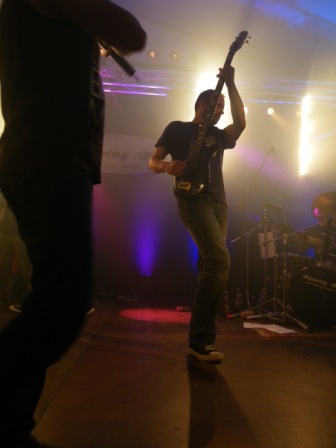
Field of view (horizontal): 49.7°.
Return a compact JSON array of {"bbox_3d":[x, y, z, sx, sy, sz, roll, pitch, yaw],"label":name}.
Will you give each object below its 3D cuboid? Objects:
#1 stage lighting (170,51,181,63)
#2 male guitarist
[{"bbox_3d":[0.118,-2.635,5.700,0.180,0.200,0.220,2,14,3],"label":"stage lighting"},{"bbox_3d":[0.190,-0.080,2.350,0.600,1.880,0.550,5,-5,-36],"label":"male guitarist"}]

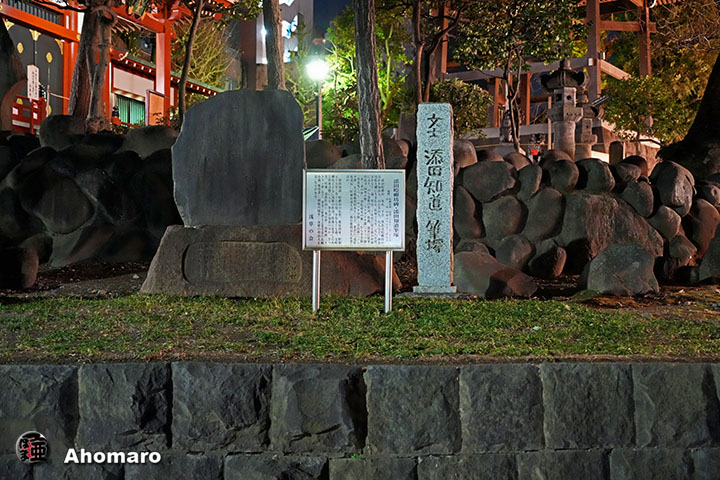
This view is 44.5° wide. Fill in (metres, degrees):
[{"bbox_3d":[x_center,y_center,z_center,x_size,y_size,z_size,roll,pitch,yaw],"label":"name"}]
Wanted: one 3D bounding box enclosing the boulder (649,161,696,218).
[{"bbox_3d":[3.593,-0.585,10.100,0.517,0.654,0.500,0,0,0],"label":"boulder"}]

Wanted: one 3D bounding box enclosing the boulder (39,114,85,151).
[{"bbox_3d":[-3.719,-1.331,11.000,0.600,0.475,0.480,0,0,0],"label":"boulder"}]

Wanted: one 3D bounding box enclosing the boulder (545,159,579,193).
[{"bbox_3d":[2.267,-0.726,9.900,0.383,0.383,0.337,0,0,0],"label":"boulder"}]

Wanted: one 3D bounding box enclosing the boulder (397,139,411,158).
[{"bbox_3d":[0.503,-1.071,10.300,0.202,0.269,0.205,0,0,0],"label":"boulder"}]

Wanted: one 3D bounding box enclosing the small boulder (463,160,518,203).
[{"bbox_3d":[1.463,-0.658,9.900,0.596,0.473,0.467,0,0,0],"label":"small boulder"}]

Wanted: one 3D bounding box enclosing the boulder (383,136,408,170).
[{"bbox_3d":[0.402,-0.993,10.100,0.349,0.386,0.323,0,0,0],"label":"boulder"}]

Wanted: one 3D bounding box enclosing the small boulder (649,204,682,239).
[{"bbox_3d":[3.333,-0.191,9.600,0.371,0.393,0.336,0,0,0],"label":"small boulder"}]

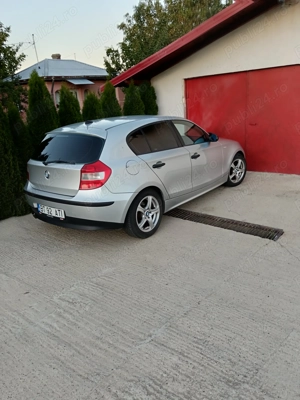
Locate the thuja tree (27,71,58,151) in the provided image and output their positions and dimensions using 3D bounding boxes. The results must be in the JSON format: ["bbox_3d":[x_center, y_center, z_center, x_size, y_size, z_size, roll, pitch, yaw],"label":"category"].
[{"bbox_3d":[-1.920,-1.169,5.870,0.720,2.365,0.720,8,20,38],"label":"thuja tree"}]

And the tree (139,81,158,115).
[{"bbox_3d":[0.003,-1.921,8.210,0.620,2.206,0.620,8,20,38],"label":"tree"}]

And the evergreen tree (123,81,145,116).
[{"bbox_3d":[-0.328,-1.797,7.807,0.640,2.244,0.640,8,20,38],"label":"evergreen tree"}]

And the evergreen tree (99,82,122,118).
[{"bbox_3d":[-0.808,-1.572,7.229,0.640,2.209,0.640,8,20,38],"label":"evergreen tree"}]

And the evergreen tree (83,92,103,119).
[{"bbox_3d":[-1.157,-1.308,6.826,0.620,1.983,0.620,8,20,38],"label":"evergreen tree"}]

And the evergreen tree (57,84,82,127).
[{"bbox_3d":[-1.550,-1.205,6.339,0.640,2.117,0.640,8,20,38],"label":"evergreen tree"}]

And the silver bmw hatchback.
[{"bbox_3d":[0.078,-0.653,5.171,1.790,1.430,4.230,8,20,38],"label":"silver bmw hatchback"}]

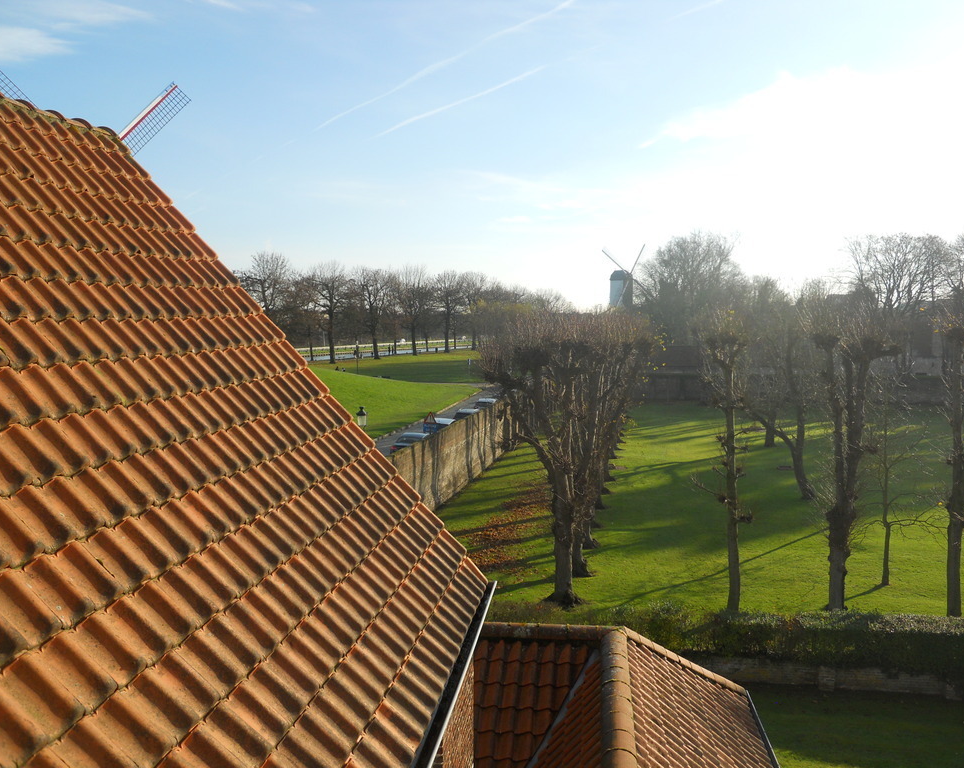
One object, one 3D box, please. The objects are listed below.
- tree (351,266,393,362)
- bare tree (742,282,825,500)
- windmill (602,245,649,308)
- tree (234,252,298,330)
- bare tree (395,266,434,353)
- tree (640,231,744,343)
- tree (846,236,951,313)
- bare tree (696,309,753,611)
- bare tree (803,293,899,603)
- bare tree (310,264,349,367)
[{"bbox_3d":[-17.611,-11.362,132.012,6.690,14.610,7.360,0,5,0],"label":"tree"},{"bbox_3d":[14.557,0.396,39.997,3.960,10.520,3.760,0,5,0],"label":"bare tree"},{"bbox_3d":[43.164,-32.109,256.148,19.500,22.800,8.500,-3,6,-33],"label":"windmill"},{"bbox_3d":[-27.933,-9.545,107.579,8.300,15.430,8.300,0,5,0],"label":"tree"},{"bbox_3d":[-11.688,-12.822,143.430,6.930,15.610,7.620,0,5,0],"label":"bare tree"},{"bbox_3d":[31.567,-12.436,124.396,16.200,20.980,16.200,0,5,0],"label":"tree"},{"bbox_3d":[52.528,-9.522,104.570,12.830,18.490,12.830,0,5,0],"label":"tree"},{"bbox_3d":[7.285,2.339,24.890,1.680,9.180,1.680,0,5,0],"label":"bare tree"},{"bbox_3d":[11.098,2.053,24.952,2.890,9.800,2.750,0,5,0],"label":"bare tree"},{"bbox_3d":[-22.155,-10.354,119.553,5.770,14.810,6.640,0,5,0],"label":"bare tree"}]

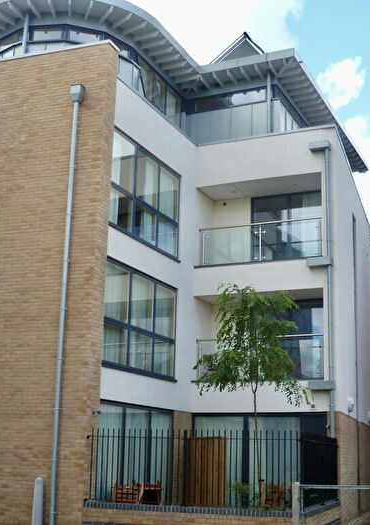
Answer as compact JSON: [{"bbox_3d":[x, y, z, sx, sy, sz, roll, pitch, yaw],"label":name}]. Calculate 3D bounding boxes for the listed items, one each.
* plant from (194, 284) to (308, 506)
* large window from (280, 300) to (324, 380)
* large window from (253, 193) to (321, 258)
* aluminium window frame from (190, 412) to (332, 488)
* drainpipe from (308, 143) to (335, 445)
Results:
[{"bbox_3d":[1.307,2.541,14.804,2.100,4.310,2.000,-5,-15,24],"label":"plant"},{"bbox_3d":[2.802,2.029,20.305,2.050,2.100,0.120,-5,-15,24],"label":"large window"},{"bbox_3d":[2.828,-0.850,21.034,2.250,2.100,0.120,-5,-15,24],"label":"large window"},{"bbox_3d":[1.748,4.695,18.892,3.450,2.120,0.140,-5,-15,24],"label":"aluminium window frame"},{"bbox_3d":[3.307,1.111,18.931,0.550,8.550,0.200,-5,-15,24],"label":"drainpipe"}]

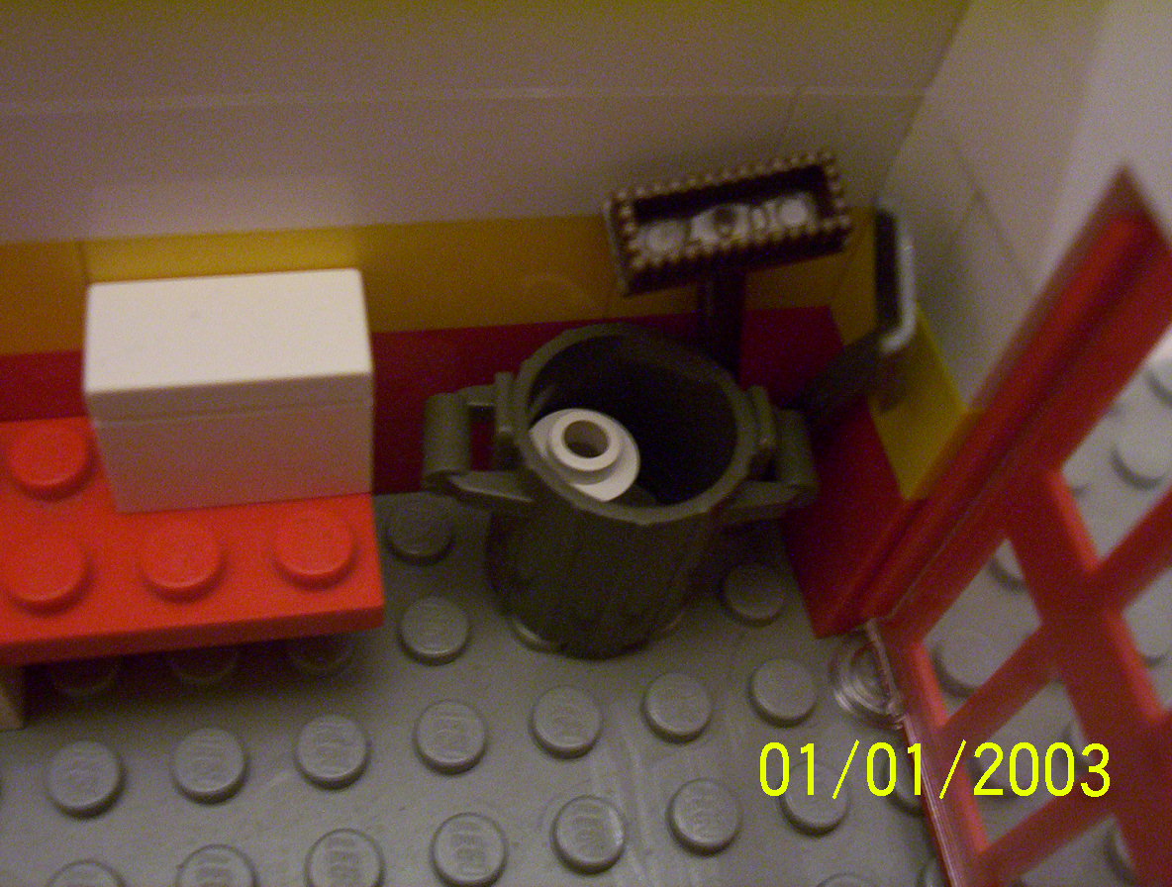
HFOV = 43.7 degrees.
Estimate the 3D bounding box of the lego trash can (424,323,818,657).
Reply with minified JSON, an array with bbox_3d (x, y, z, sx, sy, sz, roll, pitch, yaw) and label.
[{"bbox_3d":[0.001,0.004,0.100,0.025,0.019,0.016,1,54,-10],"label":"lego trash can"}]

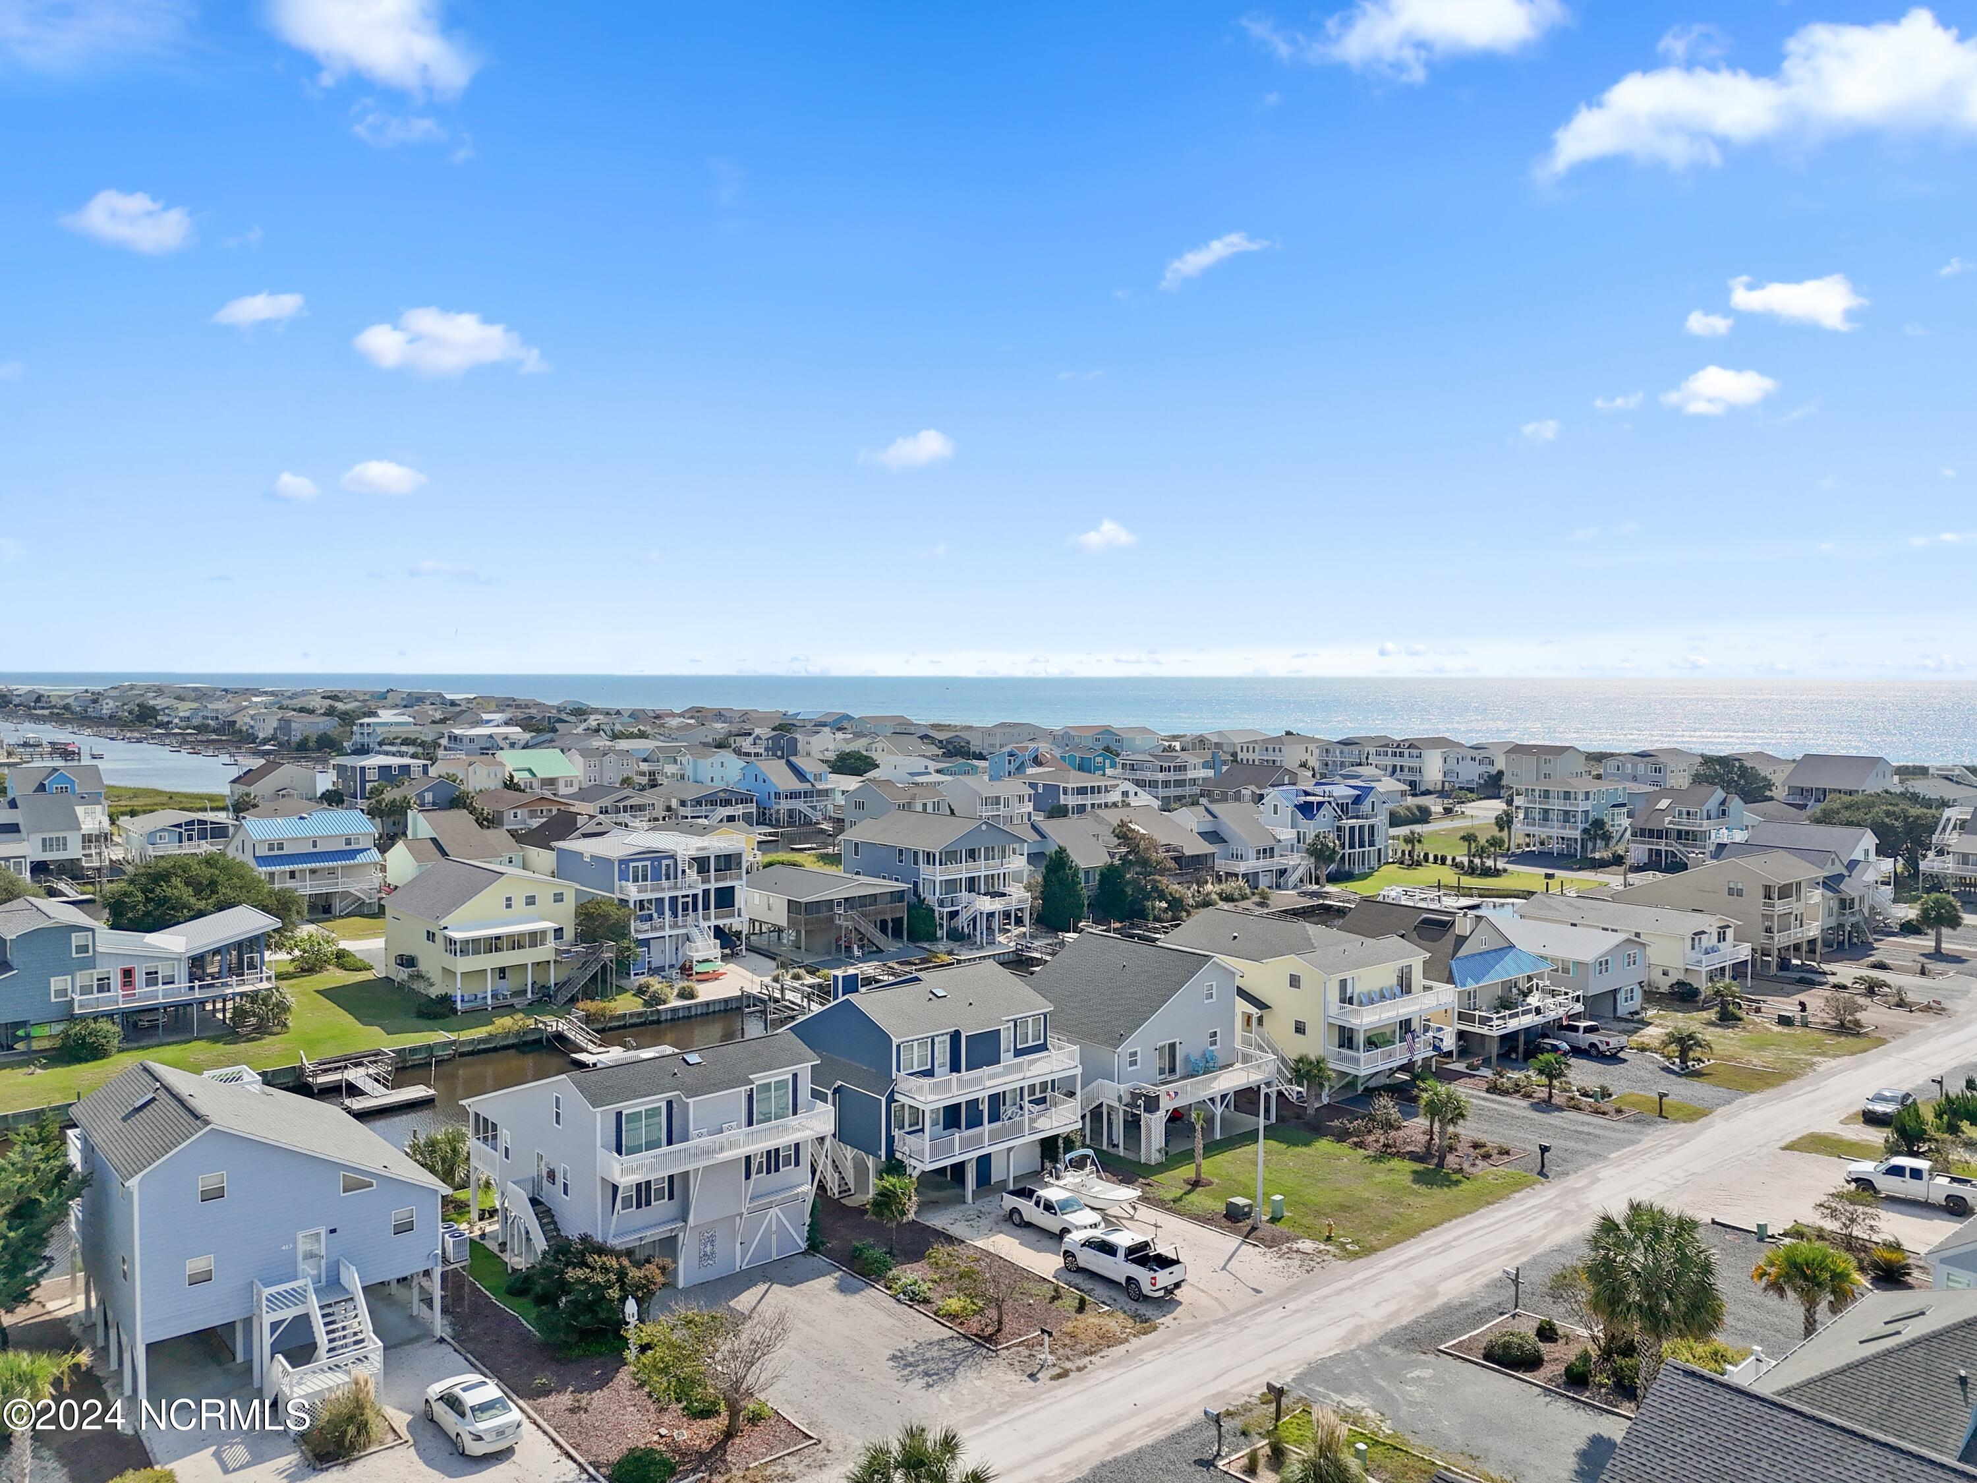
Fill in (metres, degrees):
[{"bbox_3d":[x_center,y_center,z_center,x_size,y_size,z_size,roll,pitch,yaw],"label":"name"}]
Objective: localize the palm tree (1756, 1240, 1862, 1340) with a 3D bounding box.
[{"bbox_3d":[31.226,21.225,52.025,4.100,4.600,4.000,-2,4,-42],"label":"palm tree"}]

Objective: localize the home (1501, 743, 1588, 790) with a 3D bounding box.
[{"bbox_3d":[117.604,6.653,289.410,10.520,11.500,11.780,-2,4,-38],"label":"home"}]

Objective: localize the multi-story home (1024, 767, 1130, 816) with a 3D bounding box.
[{"bbox_3d":[14.761,9.505,260.212,14.500,7.700,18.600,-2,4,-39],"label":"multi-story home"}]

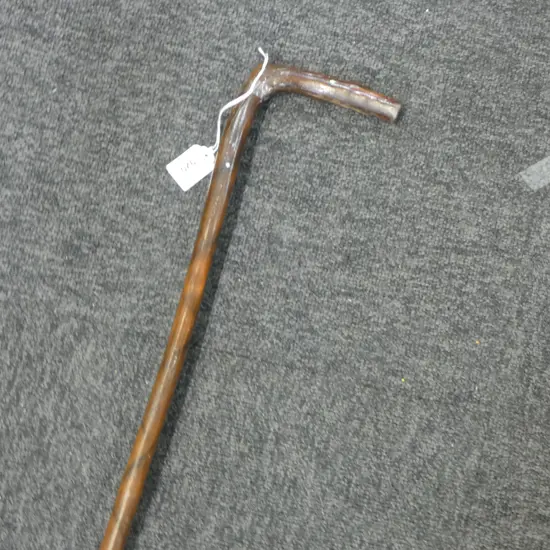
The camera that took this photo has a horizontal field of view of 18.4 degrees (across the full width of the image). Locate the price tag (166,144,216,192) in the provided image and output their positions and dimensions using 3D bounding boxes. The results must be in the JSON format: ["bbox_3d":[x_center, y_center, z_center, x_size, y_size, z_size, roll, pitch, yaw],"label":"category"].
[{"bbox_3d":[-0.070,-0.096,1.473,0.043,0.001,0.030,-37,77,7],"label":"price tag"}]

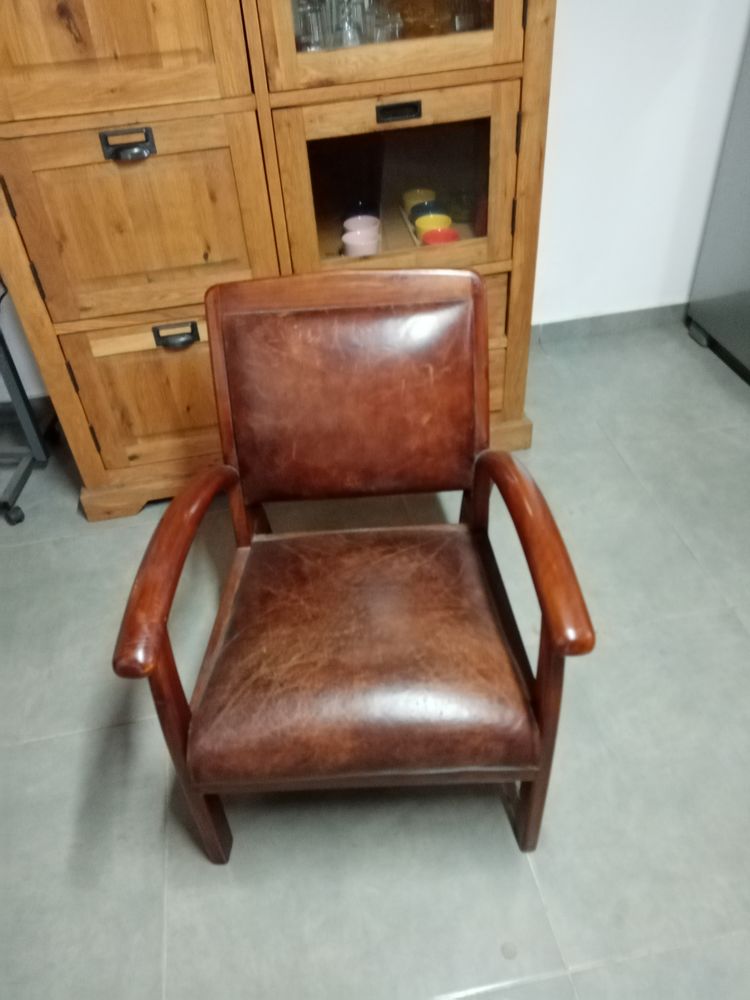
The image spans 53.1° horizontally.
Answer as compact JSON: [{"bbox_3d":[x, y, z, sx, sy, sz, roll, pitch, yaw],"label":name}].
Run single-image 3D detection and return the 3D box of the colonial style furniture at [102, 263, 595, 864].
[{"bbox_3d":[-0.024,0.107,1.272,0.624,0.740,0.675,-3,40,3],"label":"colonial style furniture"}]

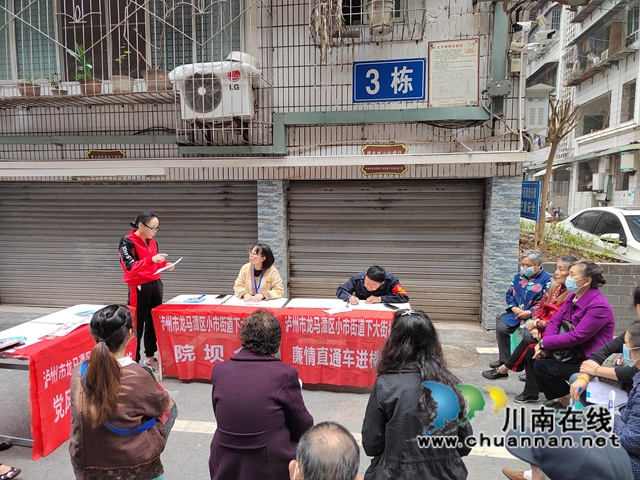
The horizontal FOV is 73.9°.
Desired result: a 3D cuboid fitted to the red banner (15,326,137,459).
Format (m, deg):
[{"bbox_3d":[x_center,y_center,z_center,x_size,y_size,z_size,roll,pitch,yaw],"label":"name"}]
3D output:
[{"bbox_3d":[-1.867,1.049,3.456,0.180,0.680,1.350,1,5,6],"label":"red banner"}]

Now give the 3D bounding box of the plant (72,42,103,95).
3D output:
[{"bbox_3d":[-3.114,-2.267,5.670,0.390,0.710,0.360,1,3,8],"label":"plant"}]

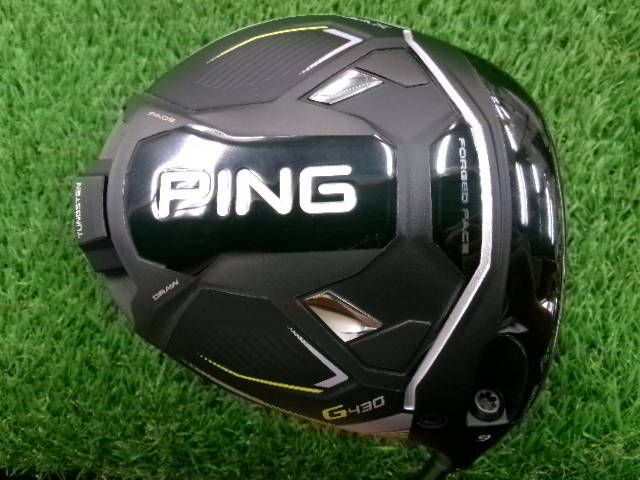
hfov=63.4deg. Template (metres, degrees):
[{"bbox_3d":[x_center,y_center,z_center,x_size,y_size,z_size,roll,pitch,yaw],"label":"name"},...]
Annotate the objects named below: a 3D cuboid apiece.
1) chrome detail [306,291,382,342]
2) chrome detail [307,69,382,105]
[{"bbox_3d":[0.005,0.017,0.119,0.018,0.003,0.009,39,102,-10],"label":"chrome detail"},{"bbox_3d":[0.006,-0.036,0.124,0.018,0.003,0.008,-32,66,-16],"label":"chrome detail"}]

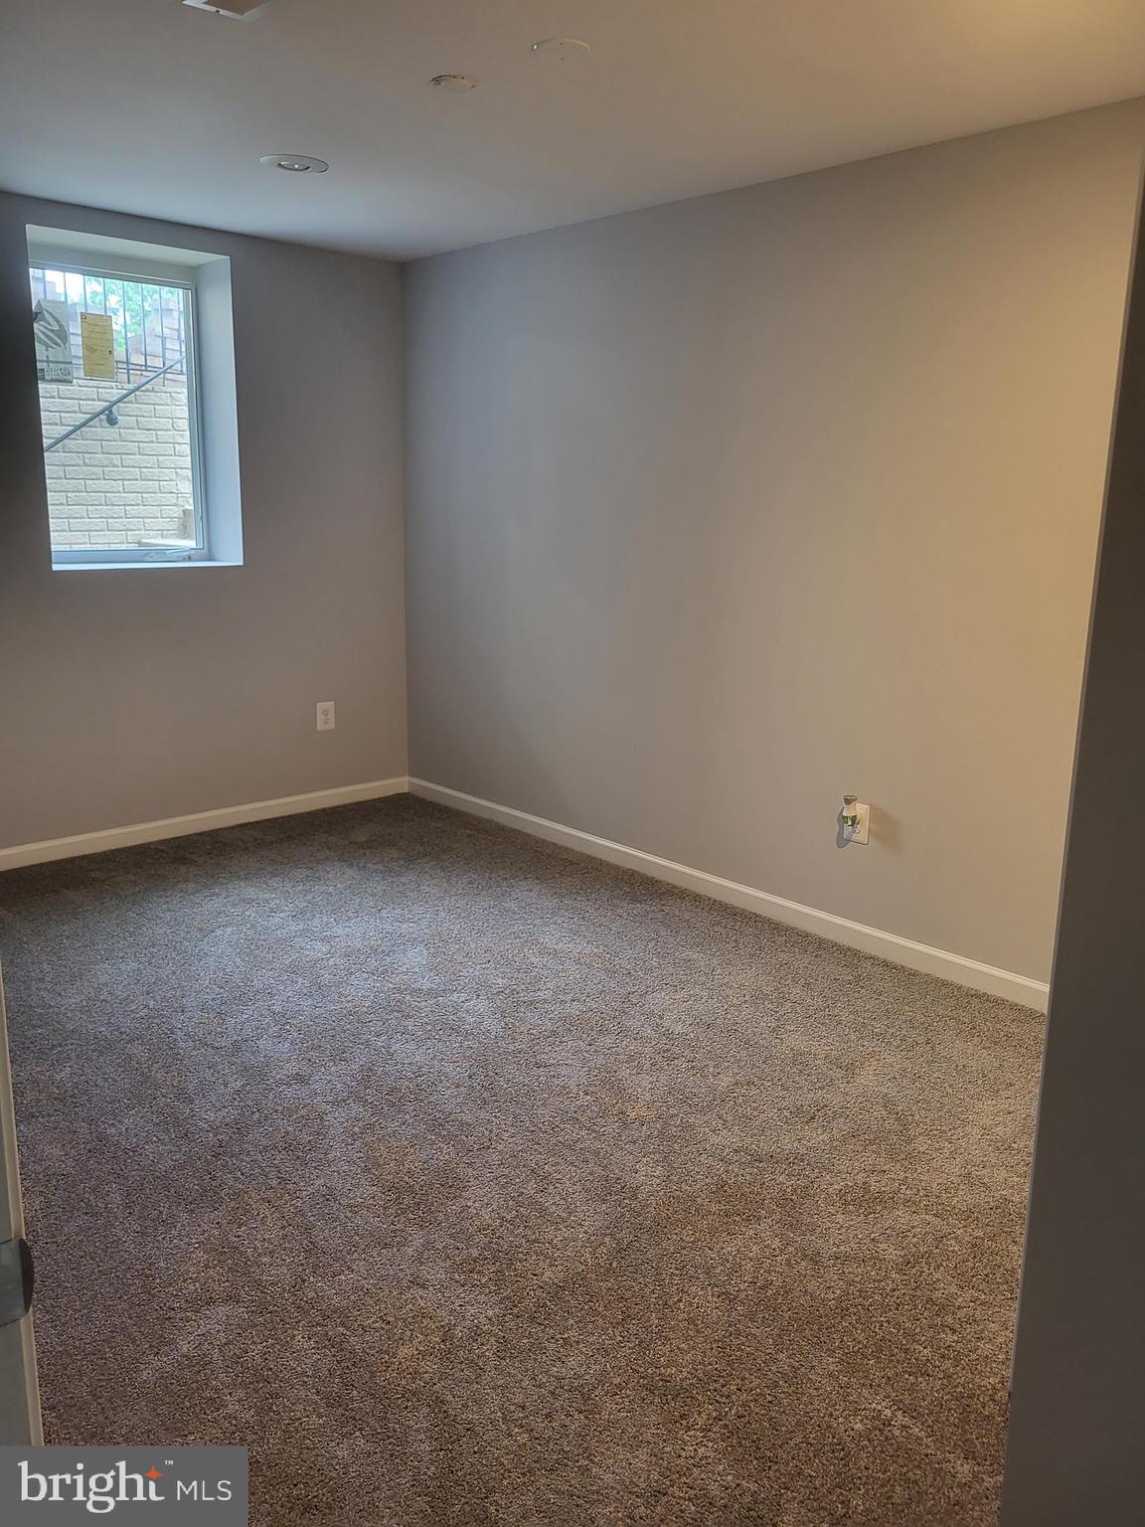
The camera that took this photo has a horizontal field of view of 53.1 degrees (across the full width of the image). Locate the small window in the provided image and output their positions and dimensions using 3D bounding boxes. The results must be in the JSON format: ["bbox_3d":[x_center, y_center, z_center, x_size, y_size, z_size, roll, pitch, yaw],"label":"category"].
[{"bbox_3d":[-1.820,-1.347,4.515,0.730,1.104,0.091,-11,18,-42],"label":"small window"}]

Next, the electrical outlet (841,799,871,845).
[{"bbox_3d":[0.885,0.186,3.586,0.018,0.122,0.086,-11,18,-42],"label":"electrical outlet"}]

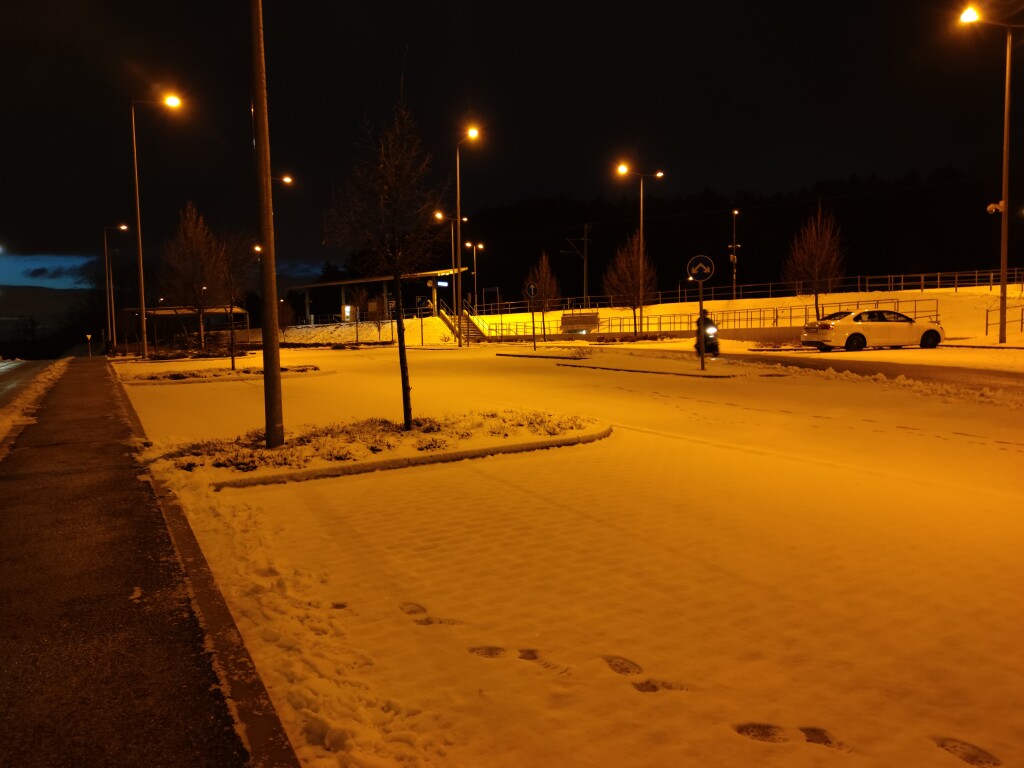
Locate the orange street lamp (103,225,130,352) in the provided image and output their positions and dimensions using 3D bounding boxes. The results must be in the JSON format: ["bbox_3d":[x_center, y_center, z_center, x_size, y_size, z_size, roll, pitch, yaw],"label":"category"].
[{"bbox_3d":[-35.511,-8.594,64.103,2.060,11.086,0.400,-3,4,-30],"label":"orange street lamp"}]

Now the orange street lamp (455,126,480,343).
[{"bbox_3d":[-2.624,-8.337,40.535,0.400,12.440,2.300,-3,4,-29],"label":"orange street lamp"}]

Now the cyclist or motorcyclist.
[{"bbox_3d":[6.503,-1.710,23.846,0.750,1.588,1.850,-2,4,-12],"label":"cyclist or motorcyclist"}]

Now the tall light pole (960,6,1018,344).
[{"bbox_3d":[17.746,-7.105,25.426,3.800,11.328,0.450,-2,4,-19],"label":"tall light pole"}]

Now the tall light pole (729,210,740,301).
[{"bbox_3d":[16.903,-9.813,53.776,0.850,6.788,0.600,2,5,37],"label":"tall light pole"}]

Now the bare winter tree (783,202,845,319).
[{"bbox_3d":[15.644,-5.754,36.778,3.150,7.090,3.150,-1,4,0],"label":"bare winter tree"}]

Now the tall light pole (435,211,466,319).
[{"bbox_3d":[-5.671,-10.310,69.617,3.700,12.270,0.400,-3,4,-33],"label":"tall light pole"}]

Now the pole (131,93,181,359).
[{"bbox_3d":[-15.796,-6.900,32.075,2.035,11.441,0.420,-3,4,-30],"label":"pole"}]

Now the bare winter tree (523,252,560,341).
[{"bbox_3d":[2.357,-6.860,55.780,2.900,7.030,2.900,-1,4,0],"label":"bare winter tree"}]

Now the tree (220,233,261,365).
[{"bbox_3d":[-8.571,-2.570,21.850,1.500,4.165,1.500,-1,4,0],"label":"tree"}]

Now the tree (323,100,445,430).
[{"bbox_3d":[-1.912,-1.756,10.646,1.950,4.940,1.950,-1,4,0],"label":"tree"}]

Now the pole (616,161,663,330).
[{"bbox_3d":[8.753,-8.841,48.139,3.700,10.944,0.400,-2,4,-19],"label":"pole"}]

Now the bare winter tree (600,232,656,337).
[{"bbox_3d":[8.236,-7.044,49.766,3.900,7.480,3.900,-1,4,0],"label":"bare winter tree"}]

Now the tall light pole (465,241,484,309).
[{"bbox_3d":[-3.964,-11.405,77.757,2.400,7.780,0.400,-4,5,-41],"label":"tall light pole"}]

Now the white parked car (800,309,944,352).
[{"bbox_3d":[12.580,-1.854,24.700,4.720,1.460,1.810,-2,4,-9],"label":"white parked car"}]

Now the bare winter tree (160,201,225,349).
[{"bbox_3d":[-15.589,-5.261,34.750,3.200,7.336,3.200,-1,4,0],"label":"bare winter tree"}]

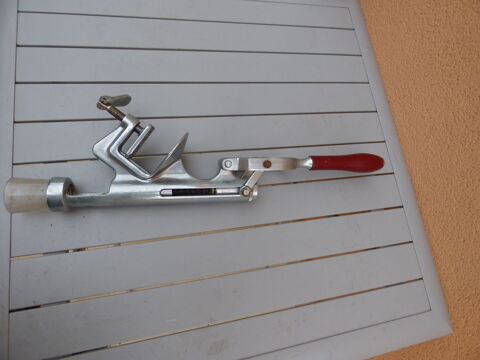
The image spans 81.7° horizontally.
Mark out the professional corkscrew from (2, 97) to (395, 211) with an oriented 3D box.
[{"bbox_3d":[-0.021,-0.041,0.375,0.505,0.057,0.144,-2,77,-14],"label":"professional corkscrew"}]

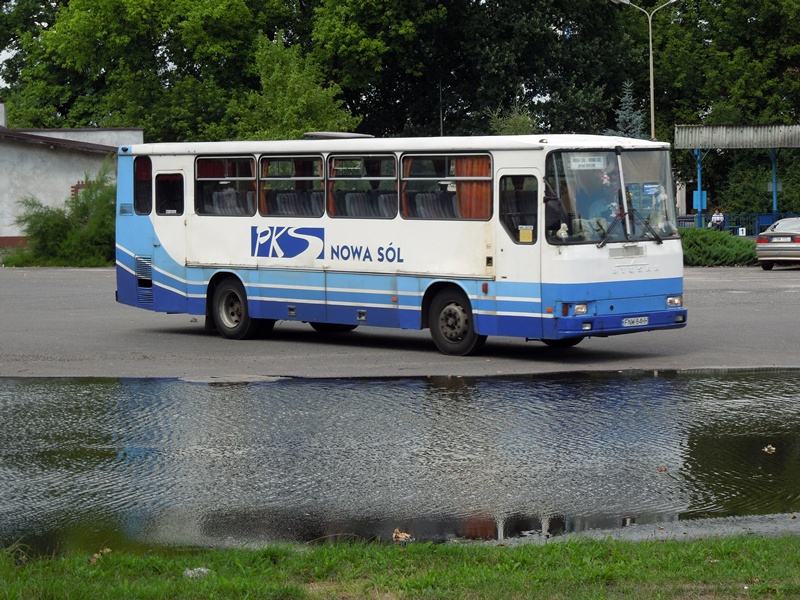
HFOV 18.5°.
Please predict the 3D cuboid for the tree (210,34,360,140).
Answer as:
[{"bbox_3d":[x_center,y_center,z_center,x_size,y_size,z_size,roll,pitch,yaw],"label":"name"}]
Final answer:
[{"bbox_3d":[-3.739,-5.176,80.000,4.900,7.000,4.700,-1,3,0],"label":"tree"}]

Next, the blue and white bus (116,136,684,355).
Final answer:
[{"bbox_3d":[-0.292,-0.905,36.229,2.500,3.020,10.150,-4,4,-41],"label":"blue and white bus"}]

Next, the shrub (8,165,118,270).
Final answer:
[{"bbox_3d":[-8.918,-2.348,66.500,3.500,2.850,3.000,-1,3,0],"label":"shrub"}]

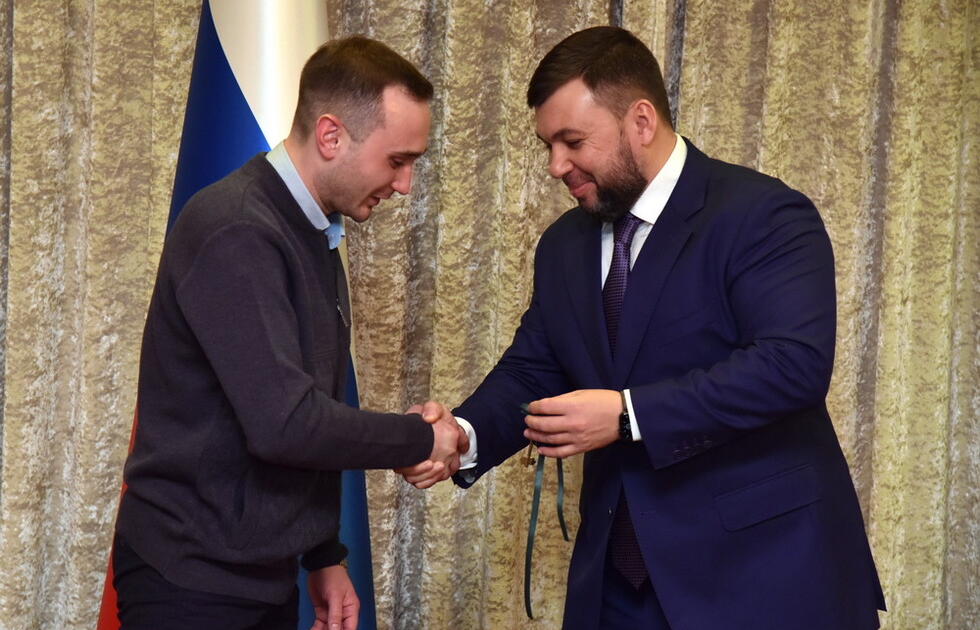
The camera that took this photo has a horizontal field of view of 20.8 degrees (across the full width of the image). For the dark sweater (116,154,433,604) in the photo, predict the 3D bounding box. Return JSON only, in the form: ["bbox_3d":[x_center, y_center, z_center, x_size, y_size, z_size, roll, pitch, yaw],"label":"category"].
[{"bbox_3d":[-0.313,0.094,3.900,0.450,0.640,0.520,6,3,16],"label":"dark sweater"}]

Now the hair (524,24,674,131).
[{"bbox_3d":[0.157,-0.327,3.850,0.205,0.170,0.170,-21,11,-23],"label":"hair"}]

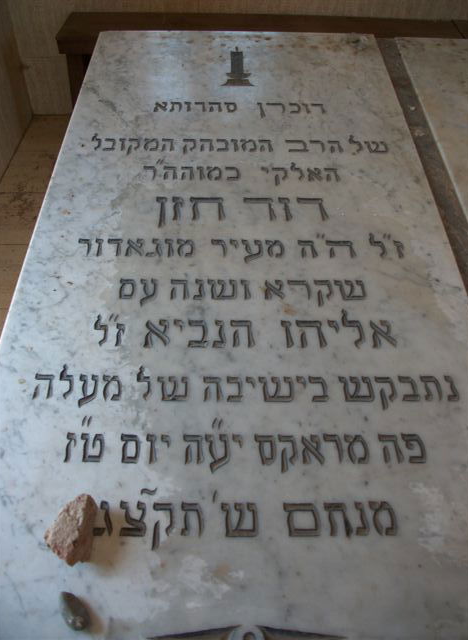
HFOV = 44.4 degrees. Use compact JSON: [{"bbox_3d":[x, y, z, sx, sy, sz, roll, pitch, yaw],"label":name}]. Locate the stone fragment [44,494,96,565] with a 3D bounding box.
[{"bbox_3d":[-0.225,0.295,0.809,0.061,0.051,0.082,18,52,14],"label":"stone fragment"}]

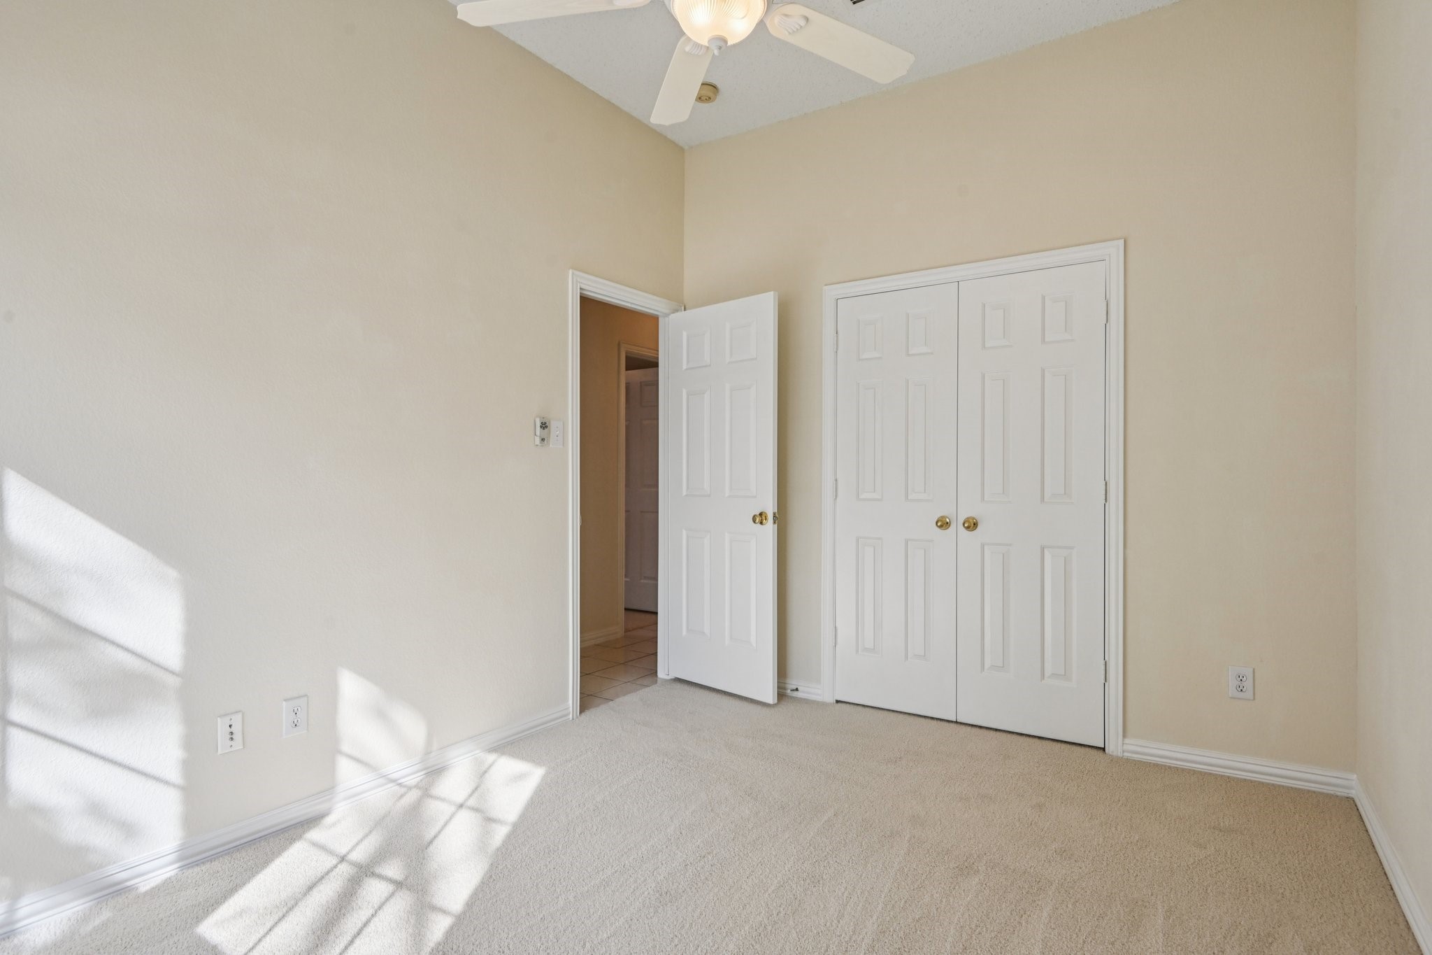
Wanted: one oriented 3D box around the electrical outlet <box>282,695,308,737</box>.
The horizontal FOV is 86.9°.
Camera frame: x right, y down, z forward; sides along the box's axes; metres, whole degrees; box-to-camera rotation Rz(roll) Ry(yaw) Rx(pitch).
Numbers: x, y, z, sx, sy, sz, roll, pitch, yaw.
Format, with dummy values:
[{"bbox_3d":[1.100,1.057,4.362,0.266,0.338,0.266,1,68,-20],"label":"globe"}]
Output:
[{"bbox_3d":[-1.382,0.790,2.492,0.012,0.122,0.079,0,0,33],"label":"electrical outlet"}]

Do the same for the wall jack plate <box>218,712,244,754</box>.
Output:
[{"bbox_3d":[-1.490,0.787,2.328,0.012,0.116,0.073,0,0,33],"label":"wall jack plate"}]

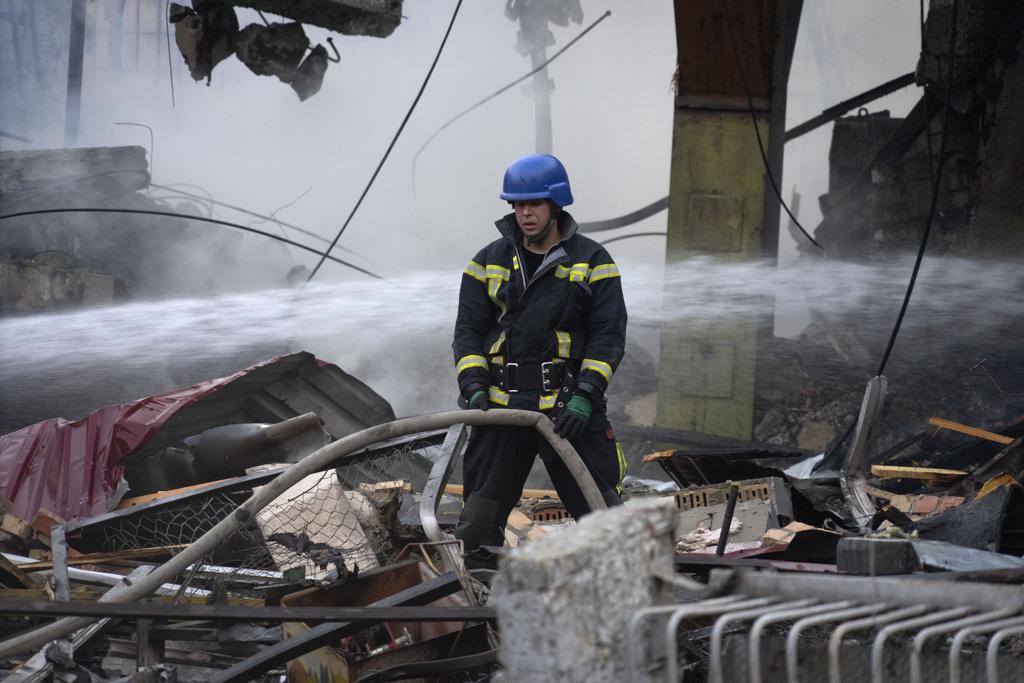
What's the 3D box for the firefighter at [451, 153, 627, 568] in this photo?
[{"bbox_3d":[0.105,0.214,24.200,0.660,1.760,0.460,0,1,15],"label":"firefighter"}]

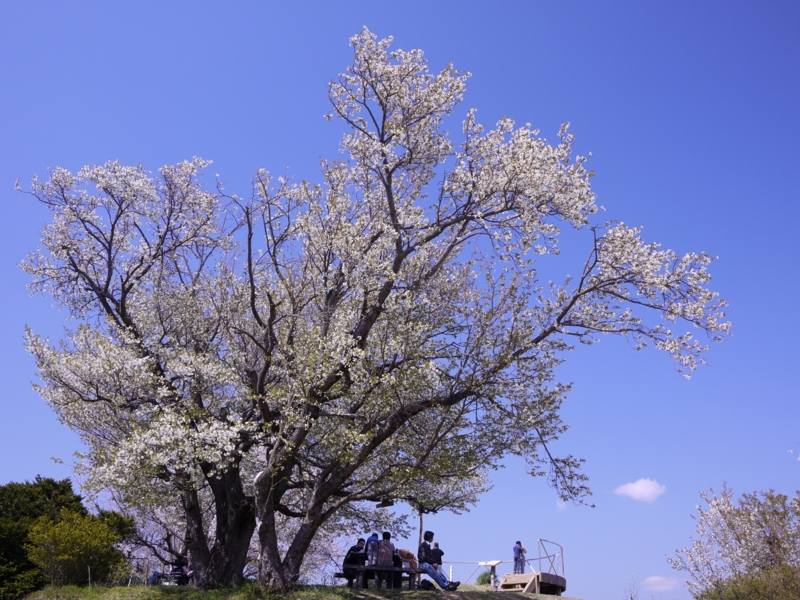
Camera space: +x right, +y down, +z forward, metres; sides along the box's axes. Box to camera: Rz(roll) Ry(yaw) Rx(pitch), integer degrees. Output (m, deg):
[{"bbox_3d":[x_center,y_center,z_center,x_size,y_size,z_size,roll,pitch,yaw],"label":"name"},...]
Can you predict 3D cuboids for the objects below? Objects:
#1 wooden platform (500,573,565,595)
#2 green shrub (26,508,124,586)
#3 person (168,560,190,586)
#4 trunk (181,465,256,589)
[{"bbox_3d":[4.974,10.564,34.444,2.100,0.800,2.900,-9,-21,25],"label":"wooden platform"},{"bbox_3d":[-8.330,6.366,23.729,2.300,1.950,2.100,0,-19,0],"label":"green shrub"},{"bbox_3d":[-6.069,7.527,25.442,0.700,0.780,0.550,-11,-22,29],"label":"person"},{"bbox_3d":[-4.157,5.199,21.171,1.550,2.850,1.250,0,-19,0],"label":"trunk"}]

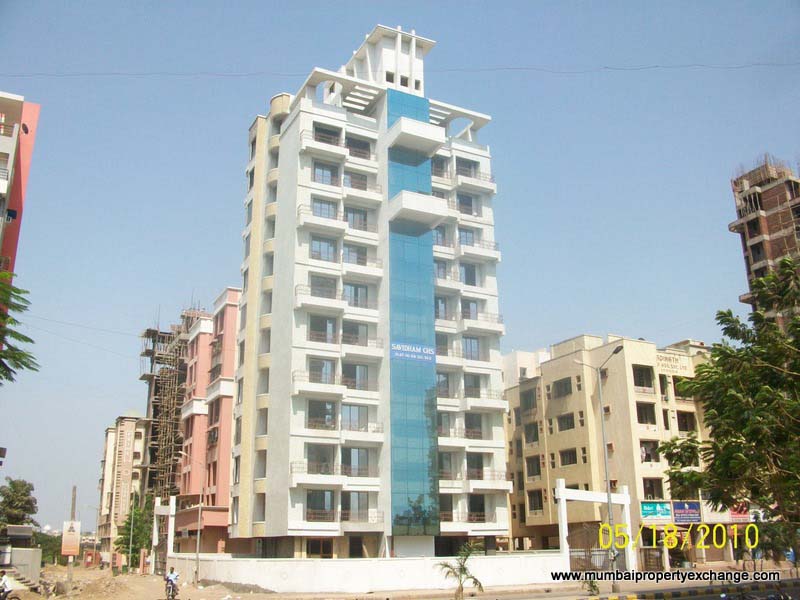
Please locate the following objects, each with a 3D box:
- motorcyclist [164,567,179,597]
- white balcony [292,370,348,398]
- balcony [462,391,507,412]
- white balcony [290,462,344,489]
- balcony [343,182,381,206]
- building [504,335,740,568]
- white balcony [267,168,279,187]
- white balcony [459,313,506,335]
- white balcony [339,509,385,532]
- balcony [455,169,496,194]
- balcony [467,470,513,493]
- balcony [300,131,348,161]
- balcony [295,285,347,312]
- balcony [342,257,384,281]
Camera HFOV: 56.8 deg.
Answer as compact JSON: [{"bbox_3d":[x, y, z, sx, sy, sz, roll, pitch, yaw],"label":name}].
[{"bbox_3d":[-12.094,14.972,39.192,0.780,1.570,1.750,0,-18,-3],"label":"motorcyclist"},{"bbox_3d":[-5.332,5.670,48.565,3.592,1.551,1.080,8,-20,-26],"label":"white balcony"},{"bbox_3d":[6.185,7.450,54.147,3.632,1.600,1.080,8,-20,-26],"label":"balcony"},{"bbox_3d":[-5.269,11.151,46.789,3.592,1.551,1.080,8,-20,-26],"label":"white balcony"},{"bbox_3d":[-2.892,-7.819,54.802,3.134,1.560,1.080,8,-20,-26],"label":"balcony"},{"bbox_3d":[18.696,13.540,64.856,12.000,18.200,16.000,8,-20,-26],"label":"building"},{"bbox_3d":[-10.071,-9.977,59.621,1.169,1.169,2.136,8,-20,-26],"label":"white balcony"},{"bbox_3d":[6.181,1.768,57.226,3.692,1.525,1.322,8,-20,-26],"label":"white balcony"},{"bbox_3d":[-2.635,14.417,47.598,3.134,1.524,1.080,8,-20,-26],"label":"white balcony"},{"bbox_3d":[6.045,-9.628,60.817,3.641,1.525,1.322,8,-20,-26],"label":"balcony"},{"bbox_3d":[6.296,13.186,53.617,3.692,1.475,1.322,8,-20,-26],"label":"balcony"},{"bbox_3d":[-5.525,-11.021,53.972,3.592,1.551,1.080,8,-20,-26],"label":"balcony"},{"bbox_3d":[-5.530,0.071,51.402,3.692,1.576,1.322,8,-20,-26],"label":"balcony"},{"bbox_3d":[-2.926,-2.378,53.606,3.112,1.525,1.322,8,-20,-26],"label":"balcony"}]

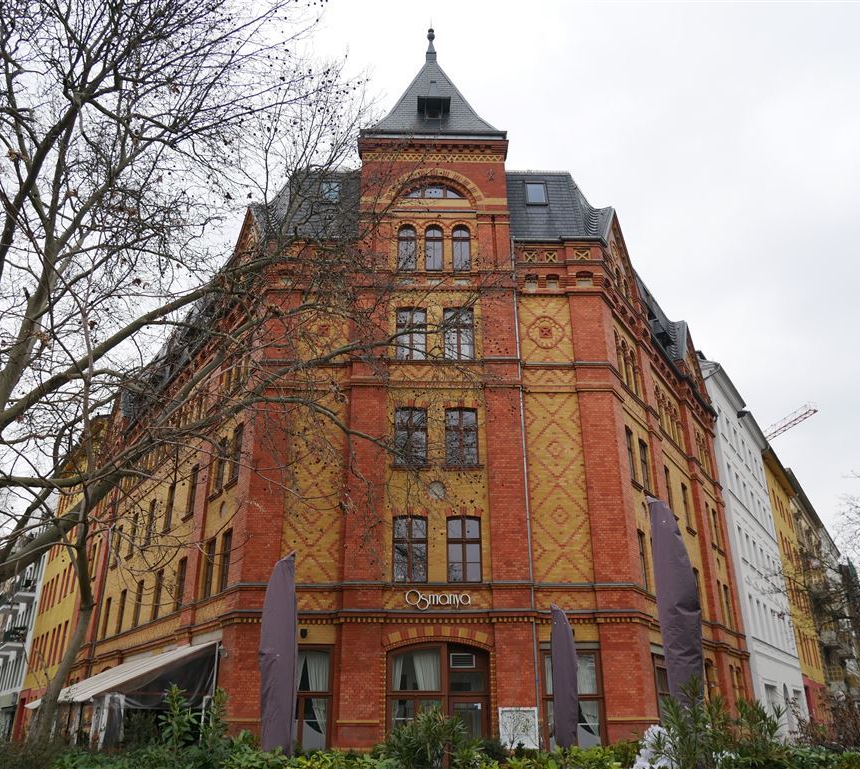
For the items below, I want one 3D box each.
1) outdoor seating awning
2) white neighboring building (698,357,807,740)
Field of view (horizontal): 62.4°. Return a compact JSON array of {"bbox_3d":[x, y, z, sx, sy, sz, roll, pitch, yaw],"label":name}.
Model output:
[{"bbox_3d":[-11.783,10.650,26.011,3.400,1.850,13.000,16,-28,-31],"label":"outdoor seating awning"},{"bbox_3d":[14.807,10.963,45.275,11.500,20.000,14.500,-15,-28,30],"label":"white neighboring building"}]

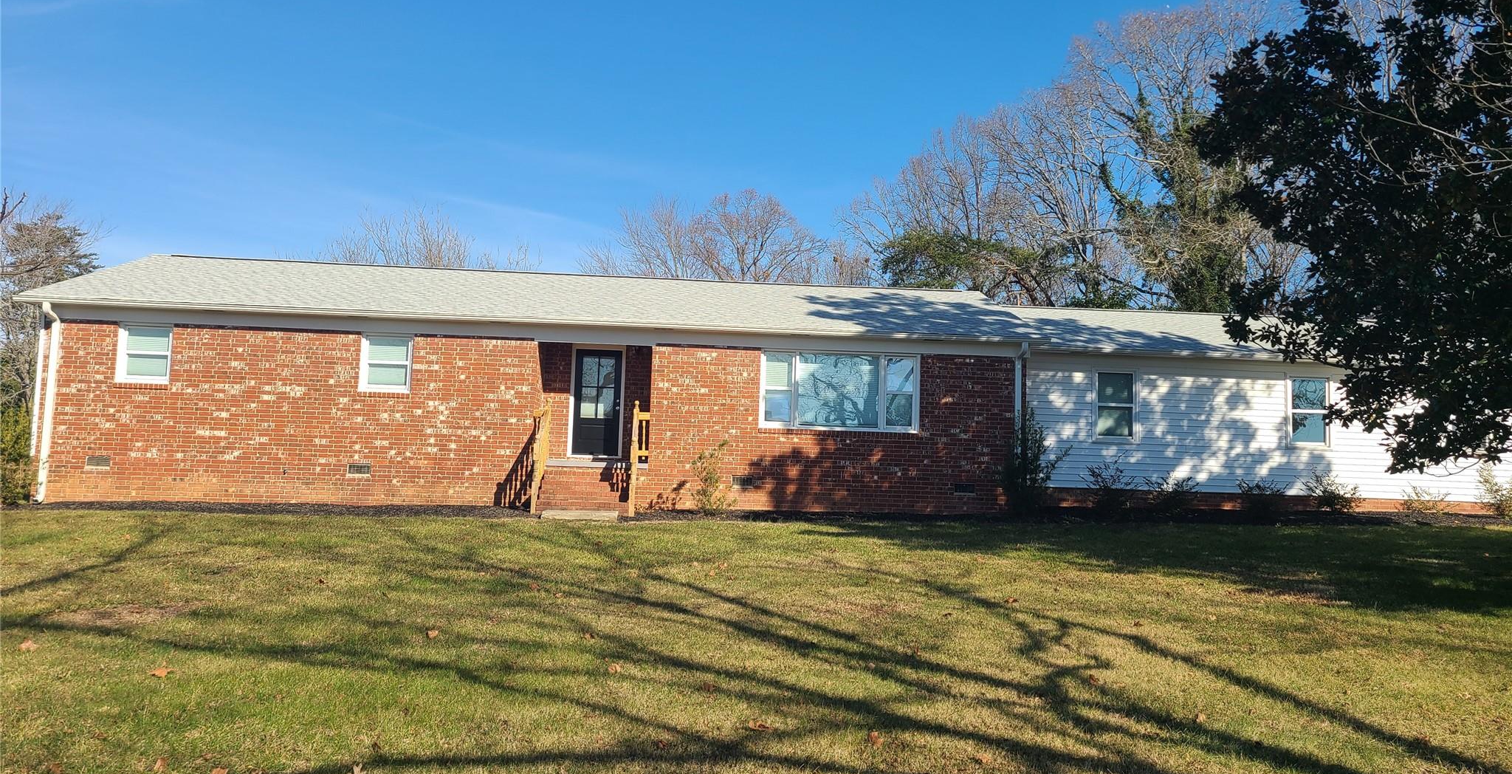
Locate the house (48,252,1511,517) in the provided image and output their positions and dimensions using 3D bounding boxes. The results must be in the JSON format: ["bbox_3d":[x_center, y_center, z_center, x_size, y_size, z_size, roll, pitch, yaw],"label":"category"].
[{"bbox_3d":[1.031,0.299,25.301,28.465,5.251,9.794,2,-5,-4],"label":"house"}]

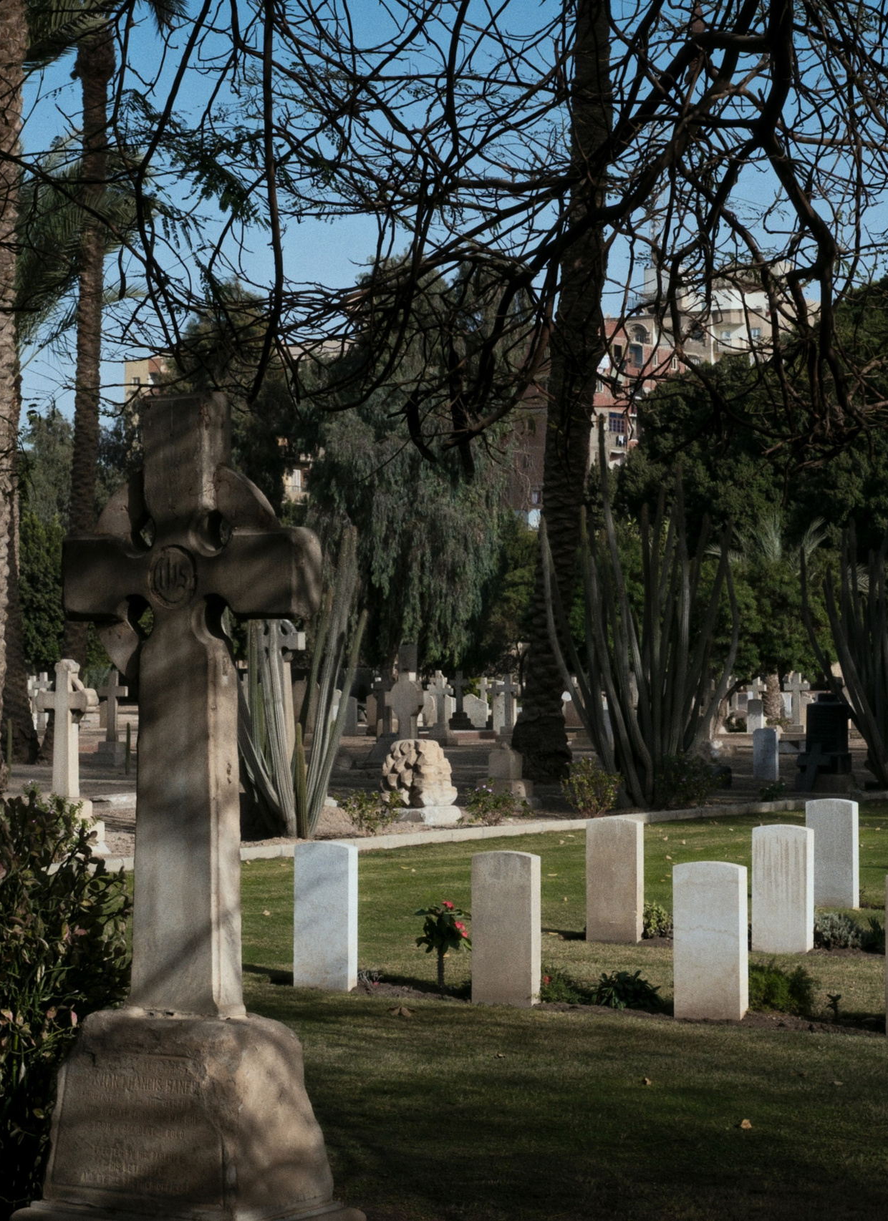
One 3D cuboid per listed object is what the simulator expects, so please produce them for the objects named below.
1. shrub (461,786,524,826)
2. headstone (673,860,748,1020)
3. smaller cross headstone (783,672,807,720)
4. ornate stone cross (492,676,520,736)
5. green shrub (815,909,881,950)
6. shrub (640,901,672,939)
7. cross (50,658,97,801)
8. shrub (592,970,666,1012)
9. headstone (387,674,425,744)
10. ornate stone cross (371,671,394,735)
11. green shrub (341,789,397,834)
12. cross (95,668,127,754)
[{"bbox_3d":[0.536,2.144,29.700,0.700,0.441,0.580,0,-1,0],"label":"shrub"},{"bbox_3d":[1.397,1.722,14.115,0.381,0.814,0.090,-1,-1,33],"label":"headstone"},{"bbox_3d":[7.637,1.926,58.500,0.580,1.200,0.180,-1,-1,37],"label":"smaller cross headstone"},{"bbox_3d":[1.284,1.971,55.000,0.560,1.314,0.220,-1,-1,33],"label":"ornate stone cross"},{"bbox_3d":[2.562,2.044,17.150,0.420,0.264,0.360,0,-1,0],"label":"green shrub"},{"bbox_3d":[1.425,2.055,17.900,0.240,0.271,0.240,0,-1,0],"label":"shrub"},{"bbox_3d":[-3.232,1.022,23.200,0.570,1.220,0.170,-1,-1,34],"label":"cross"},{"bbox_3d":[0.999,2.028,14.602,0.400,0.220,0.360,0,-1,0],"label":"shrub"},{"bbox_3d":[-0.429,1.089,30.500,0.460,0.769,0.160,-1,-1,33],"label":"headstone"},{"bbox_3d":[-0.941,1.500,43.800,0.570,1.060,0.160,-1,-1,34],"label":"ornate stone cross"},{"bbox_3d":[-0.740,1.988,26.800,0.570,0.450,0.520,0,-1,0],"label":"green shrub"},{"bbox_3d":[-5.429,1.682,44.000,0.600,1.495,0.240,-1,-1,33],"label":"cross"}]

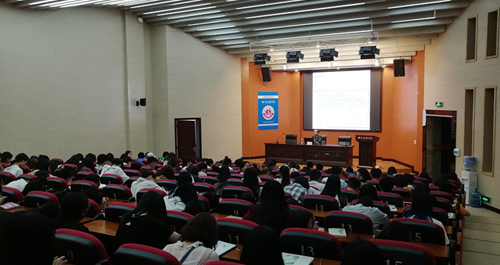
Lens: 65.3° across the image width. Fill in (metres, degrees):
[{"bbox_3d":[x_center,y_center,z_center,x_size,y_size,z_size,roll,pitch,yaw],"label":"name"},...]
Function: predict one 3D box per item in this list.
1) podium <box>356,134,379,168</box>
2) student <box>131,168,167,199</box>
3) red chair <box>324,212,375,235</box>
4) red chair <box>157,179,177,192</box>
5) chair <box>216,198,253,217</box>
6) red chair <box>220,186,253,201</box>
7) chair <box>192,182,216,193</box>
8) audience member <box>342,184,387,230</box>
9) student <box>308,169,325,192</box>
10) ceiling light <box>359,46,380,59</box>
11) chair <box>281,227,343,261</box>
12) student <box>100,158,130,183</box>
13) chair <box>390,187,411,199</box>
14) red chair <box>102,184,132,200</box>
[{"bbox_3d":[4.417,0.730,14.600,0.800,1.200,0.550,1,5,18],"label":"podium"},{"bbox_3d":[-1.425,1.054,5.350,0.520,1.130,0.750,2,5,27],"label":"student"},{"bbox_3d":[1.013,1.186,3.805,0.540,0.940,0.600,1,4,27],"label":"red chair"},{"bbox_3d":[-1.012,1.124,5.745,0.480,0.990,0.600,2,5,29],"label":"red chair"},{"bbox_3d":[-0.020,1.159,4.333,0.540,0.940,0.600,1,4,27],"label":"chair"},{"bbox_3d":[-0.048,1.150,5.216,0.480,0.990,0.600,2,5,29],"label":"red chair"},{"bbox_3d":[-0.556,1.150,5.642,0.530,0.960,0.620,2,5,26],"label":"chair"},{"bbox_3d":[1.212,1.111,4.120,0.520,1.130,0.750,2,5,27],"label":"audience member"},{"bbox_3d":[0.983,1.079,5.946,0.500,1.220,0.750,2,5,29],"label":"student"},{"bbox_3d":[3.818,-2.556,12.462,0.650,0.420,0.360,2,5,29],"label":"ceiling light"},{"bbox_3d":[0.539,1.141,3.004,0.530,0.960,0.620,2,5,24],"label":"chair"},{"bbox_3d":[-2.381,1.006,6.850,0.520,1.130,0.750,2,5,27],"label":"student"},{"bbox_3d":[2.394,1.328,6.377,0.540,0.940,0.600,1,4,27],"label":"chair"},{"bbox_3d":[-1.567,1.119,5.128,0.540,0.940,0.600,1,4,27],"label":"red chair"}]

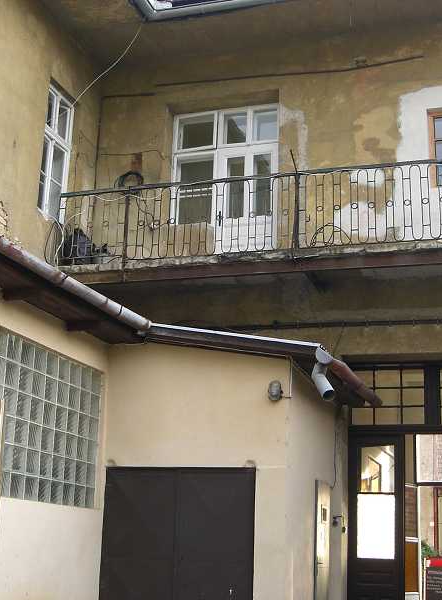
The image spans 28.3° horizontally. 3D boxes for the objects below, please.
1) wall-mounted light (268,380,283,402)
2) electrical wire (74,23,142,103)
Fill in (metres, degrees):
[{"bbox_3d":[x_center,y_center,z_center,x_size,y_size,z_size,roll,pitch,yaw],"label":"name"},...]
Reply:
[{"bbox_3d":[0.541,0.916,8.796,0.138,0.214,0.123,-4,-17,18],"label":"wall-mounted light"},{"bbox_3d":[-1.650,-3.442,12.807,1.000,1.050,0.200,-3,-16,15],"label":"electrical wire"}]

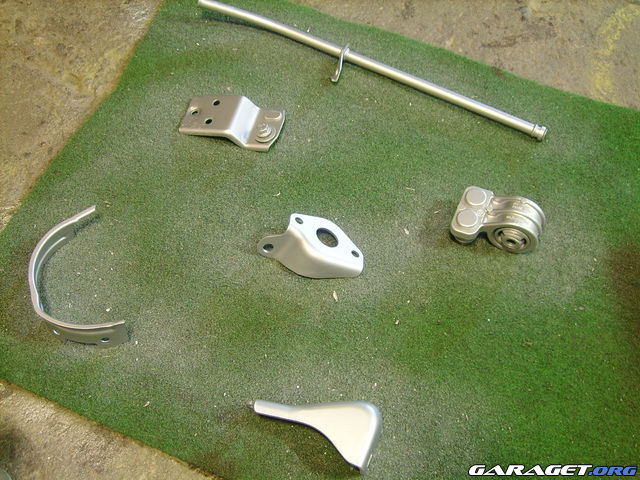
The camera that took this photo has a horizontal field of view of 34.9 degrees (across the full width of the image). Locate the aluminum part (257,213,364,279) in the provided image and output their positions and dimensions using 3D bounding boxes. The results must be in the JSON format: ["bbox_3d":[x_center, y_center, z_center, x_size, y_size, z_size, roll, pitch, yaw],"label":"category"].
[{"bbox_3d":[-0.008,0.007,1.078,0.104,0.028,0.060,24,59,18],"label":"aluminum part"}]

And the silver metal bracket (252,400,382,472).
[{"bbox_3d":[-0.001,0.186,0.956,0.122,0.022,0.070,0,55,2],"label":"silver metal bracket"}]

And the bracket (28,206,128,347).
[{"bbox_3d":[-0.255,0.044,1.057,0.086,0.036,0.150,-15,56,-9],"label":"bracket"}]

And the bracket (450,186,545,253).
[{"bbox_3d":[0.186,-0.018,1.077,0.088,0.047,0.054,20,58,15],"label":"bracket"}]

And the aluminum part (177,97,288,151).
[{"bbox_3d":[-0.102,-0.133,1.181,0.120,0.026,0.060,4,55,5],"label":"aluminum part"}]

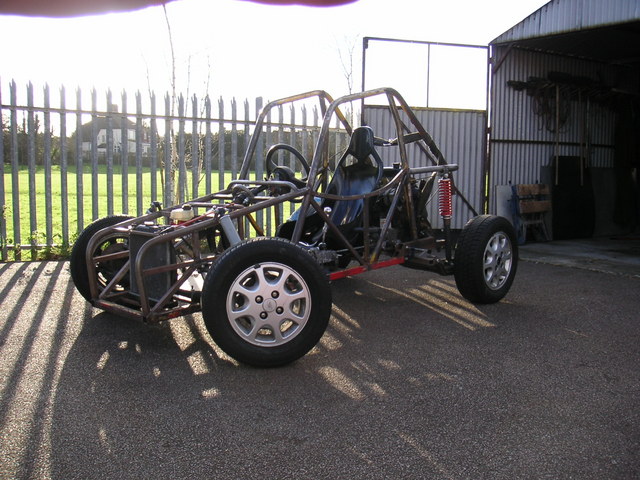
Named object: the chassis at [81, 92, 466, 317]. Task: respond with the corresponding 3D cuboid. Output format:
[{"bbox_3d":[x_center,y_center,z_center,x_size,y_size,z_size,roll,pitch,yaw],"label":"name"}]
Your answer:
[{"bbox_3d":[-0.073,-0.351,4.296,0.800,1.230,2.780,6,8,45],"label":"chassis"}]

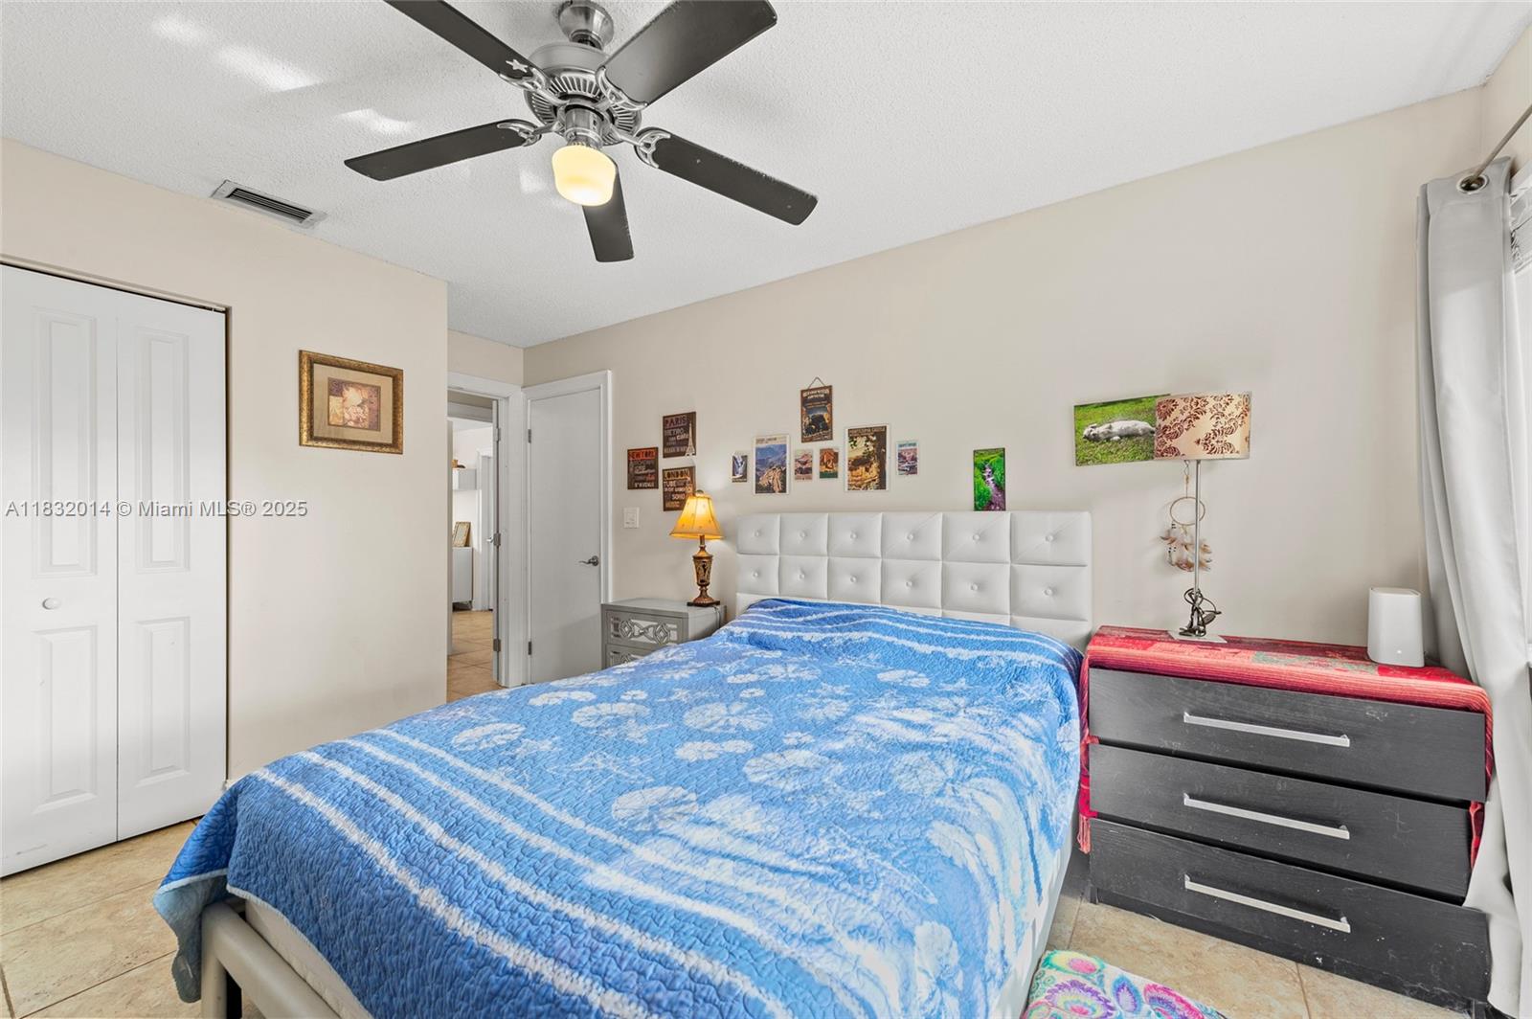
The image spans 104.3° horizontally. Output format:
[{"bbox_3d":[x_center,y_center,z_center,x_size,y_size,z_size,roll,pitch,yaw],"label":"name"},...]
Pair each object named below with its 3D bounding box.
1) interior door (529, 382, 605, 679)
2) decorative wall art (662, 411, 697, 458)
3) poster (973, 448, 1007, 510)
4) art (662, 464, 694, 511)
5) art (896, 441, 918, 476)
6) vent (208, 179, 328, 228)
[{"bbox_3d":[-1.394,0.215,4.150,0.759,2.027,0.040,-1,-1,33],"label":"interior door"},{"bbox_3d":[-0.509,-0.437,3.540,0.261,0.255,0.012,-1,-1,34],"label":"decorative wall art"},{"bbox_3d":[0.961,-0.122,2.551,0.130,0.272,0.012,-1,-1,34],"label":"poster"},{"bbox_3d":[-0.521,-0.119,3.555,0.258,0.257,0.010,-1,-1,33],"label":"art"},{"bbox_3d":[0.660,-0.233,2.775,0.104,0.161,0.010,-1,-1,33],"label":"art"},{"bbox_3d":[-1.983,-1.206,2.384,0.206,0.017,0.316,-1,-1,33],"label":"vent"}]

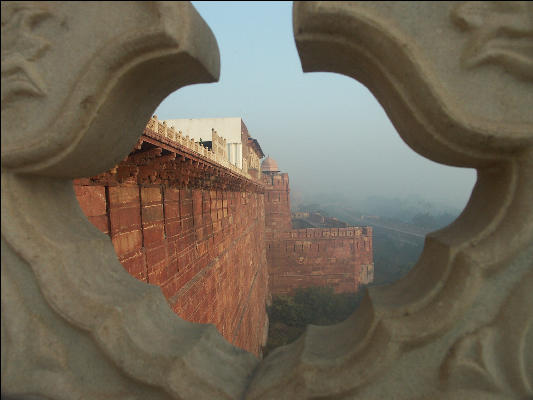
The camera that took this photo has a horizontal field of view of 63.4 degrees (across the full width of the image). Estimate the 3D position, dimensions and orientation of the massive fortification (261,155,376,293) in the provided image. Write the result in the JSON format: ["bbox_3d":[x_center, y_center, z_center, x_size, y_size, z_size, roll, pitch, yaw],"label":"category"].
[{"bbox_3d":[9.700,5.600,92.000,23.500,28.500,17.000,0,0,-4],"label":"massive fortification"}]

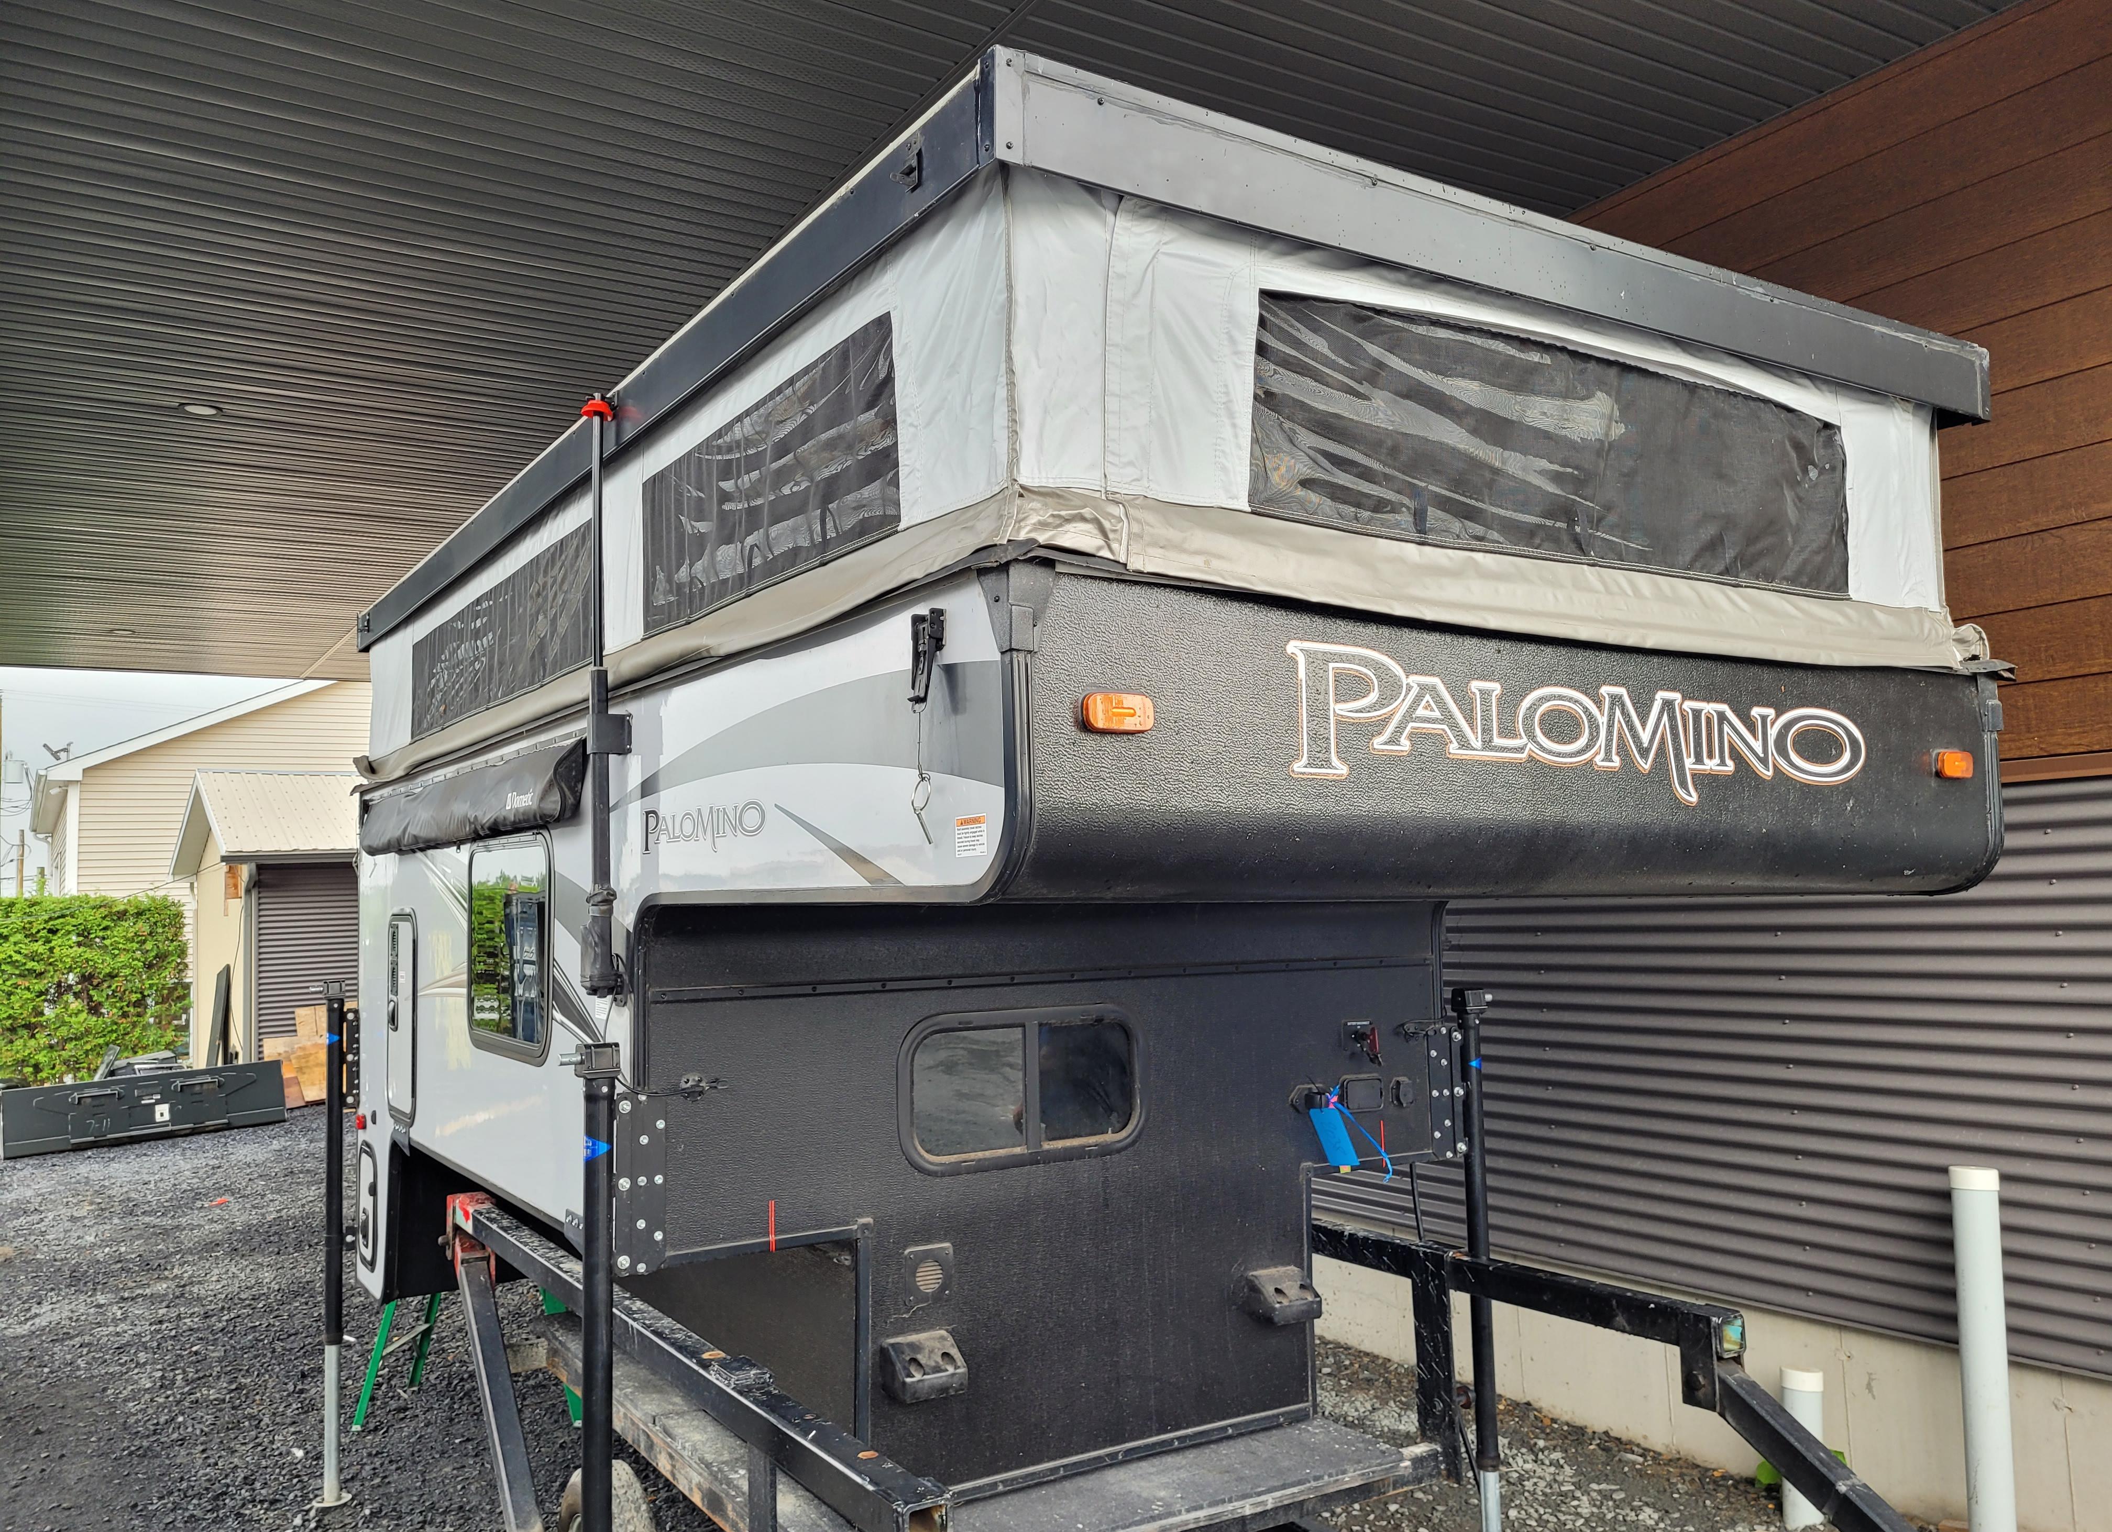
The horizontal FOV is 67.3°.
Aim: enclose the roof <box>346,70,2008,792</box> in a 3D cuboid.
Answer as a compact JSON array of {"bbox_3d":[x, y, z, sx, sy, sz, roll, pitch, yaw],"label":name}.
[{"bbox_3d":[-0.344,-0.345,4.218,2.130,0.620,4.420,2,-5,-32],"label":"roof"}]

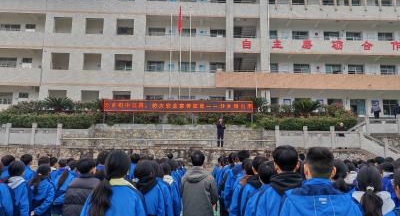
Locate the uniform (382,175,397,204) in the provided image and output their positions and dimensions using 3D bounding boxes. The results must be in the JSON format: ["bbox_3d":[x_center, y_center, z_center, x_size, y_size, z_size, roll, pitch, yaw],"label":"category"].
[{"bbox_3d":[3.648,1.544,6.022,0.470,0.660,0.300,2,-9,-8],"label":"uniform"}]

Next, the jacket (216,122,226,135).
[{"bbox_3d":[1.282,1.222,18.600,0.540,0.730,0.360,1,-8,-3],"label":"jacket"}]

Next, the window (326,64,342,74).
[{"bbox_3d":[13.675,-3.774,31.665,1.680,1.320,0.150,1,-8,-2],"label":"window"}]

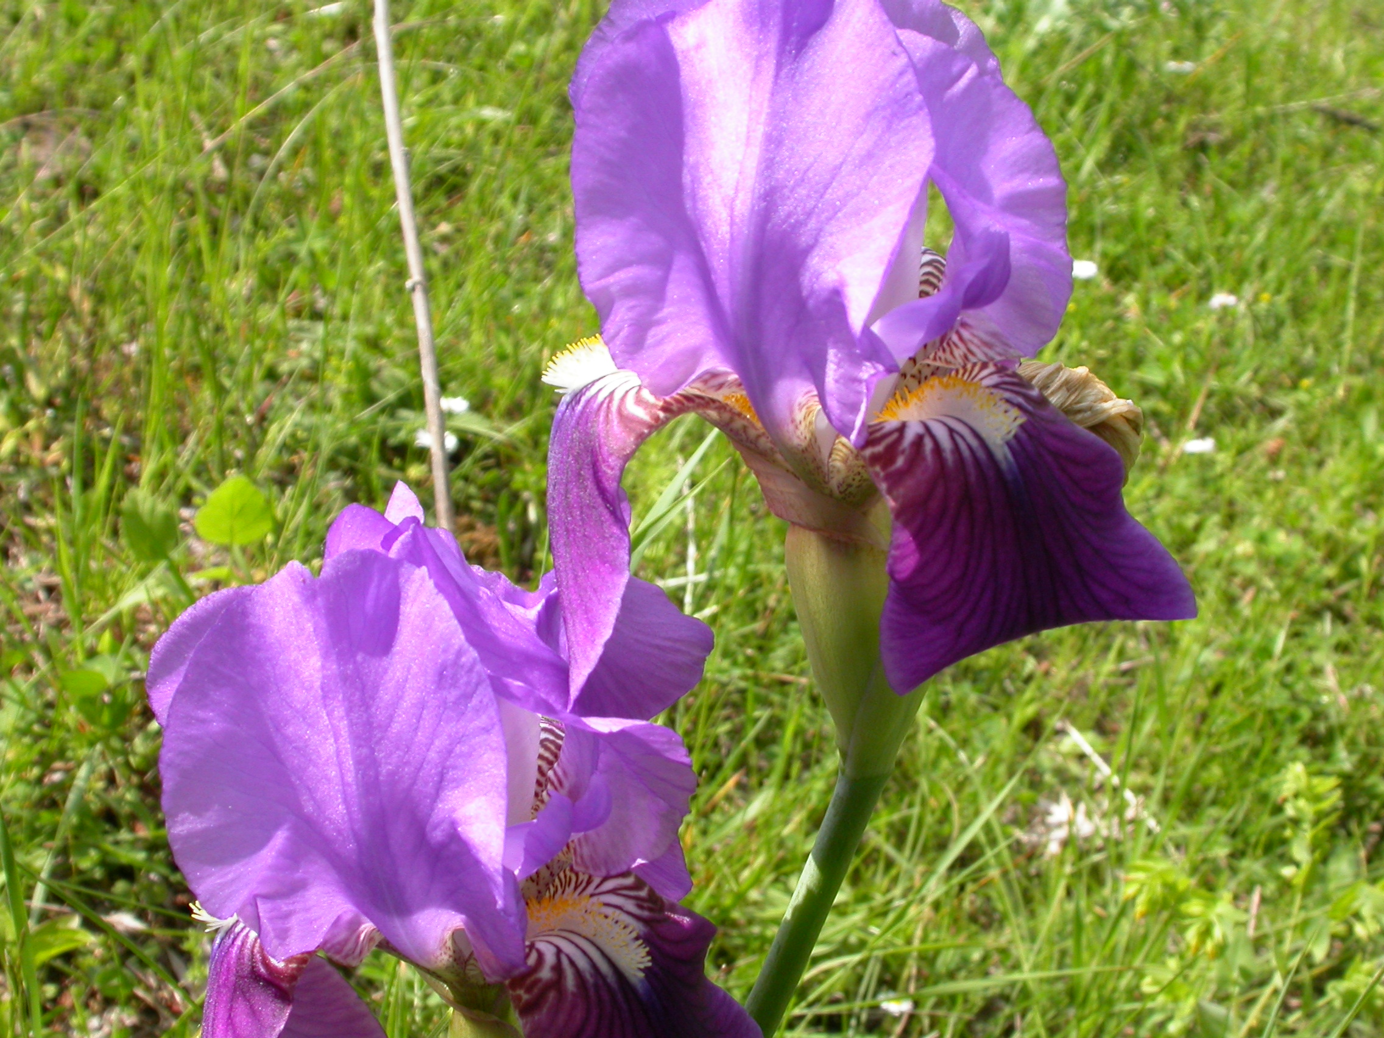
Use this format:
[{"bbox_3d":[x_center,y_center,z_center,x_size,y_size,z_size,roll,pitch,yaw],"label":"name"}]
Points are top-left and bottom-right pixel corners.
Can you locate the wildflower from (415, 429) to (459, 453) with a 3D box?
[{"bbox_3d":[-0.144,-0.044,1.350,0.025,0.009,0.022,0,32,0],"label":"wildflower"}]

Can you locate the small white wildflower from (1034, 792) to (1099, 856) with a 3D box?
[{"bbox_3d":[0.169,0.137,1.080,0.029,0.019,0.026,0,32,0],"label":"small white wildflower"}]

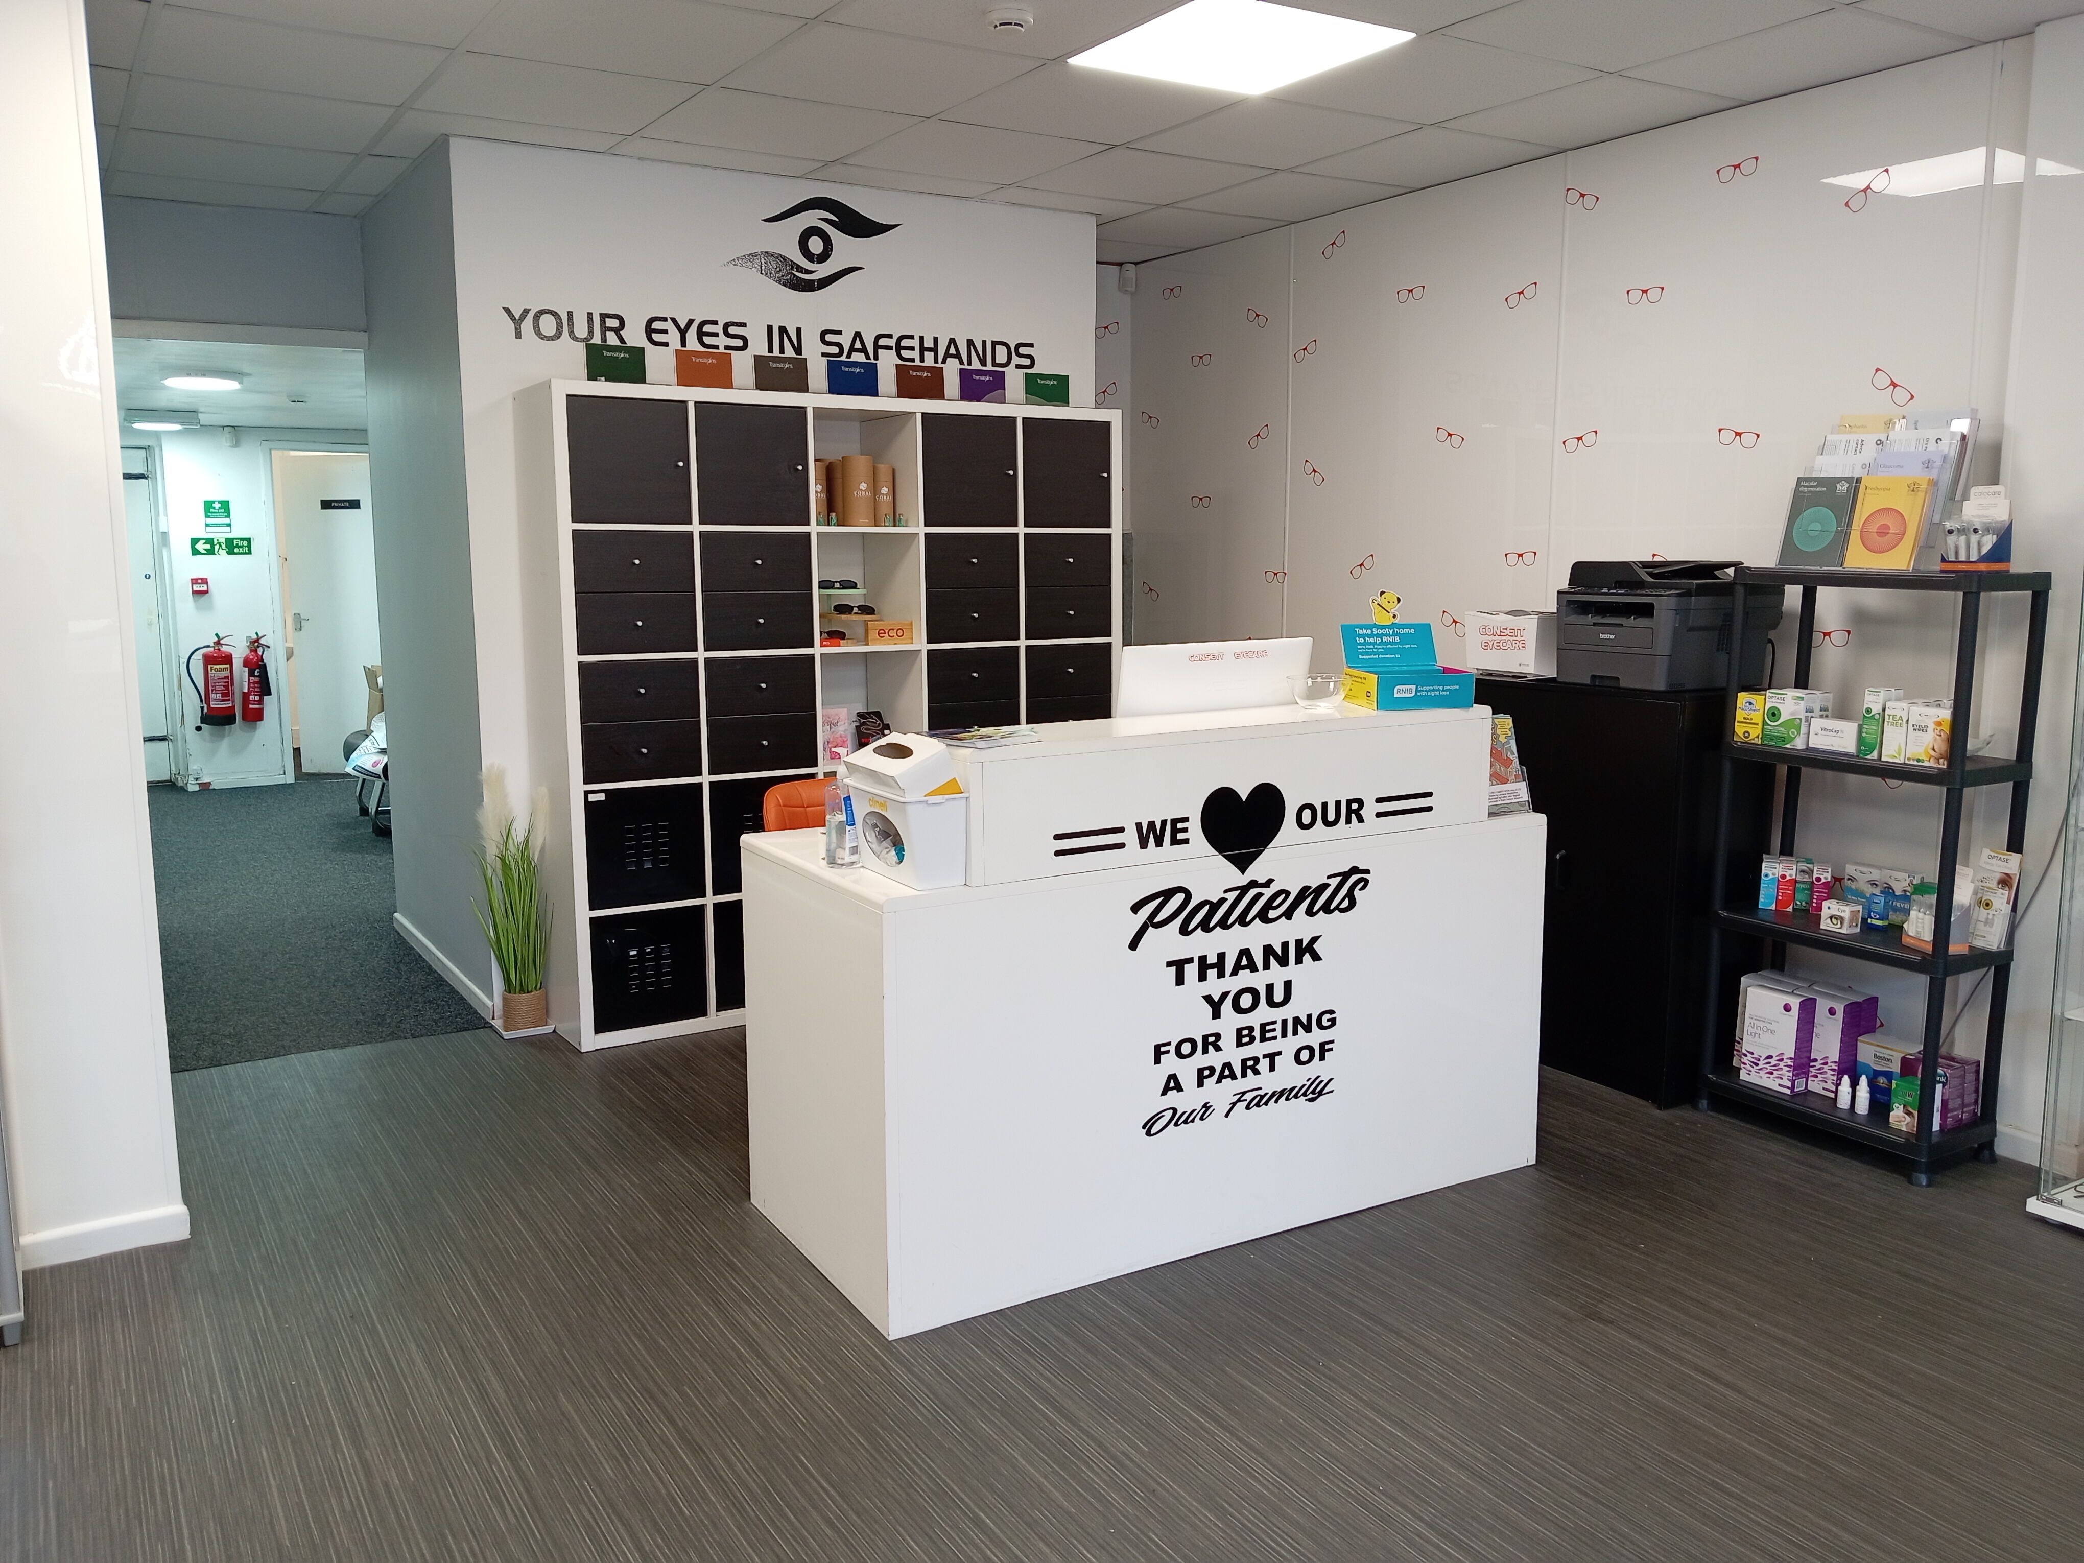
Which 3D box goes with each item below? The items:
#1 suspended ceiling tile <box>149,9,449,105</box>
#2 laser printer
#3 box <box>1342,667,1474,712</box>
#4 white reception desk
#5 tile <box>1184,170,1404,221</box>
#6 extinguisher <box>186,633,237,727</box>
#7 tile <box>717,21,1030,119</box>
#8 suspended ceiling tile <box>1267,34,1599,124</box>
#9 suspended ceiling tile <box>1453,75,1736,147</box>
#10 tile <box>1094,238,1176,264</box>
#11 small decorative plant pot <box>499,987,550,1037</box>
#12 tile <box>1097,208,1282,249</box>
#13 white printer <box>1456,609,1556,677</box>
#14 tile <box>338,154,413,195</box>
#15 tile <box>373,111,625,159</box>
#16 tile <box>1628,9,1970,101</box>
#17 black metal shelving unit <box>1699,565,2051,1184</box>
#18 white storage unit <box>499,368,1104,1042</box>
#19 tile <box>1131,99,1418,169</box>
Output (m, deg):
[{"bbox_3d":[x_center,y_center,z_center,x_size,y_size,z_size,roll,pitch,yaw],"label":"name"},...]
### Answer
[{"bbox_3d":[-1.720,-1.668,3.740,0.592,0.020,0.592,-5,10,-32],"label":"suspended ceiling tile"},{"bbox_3d":[1.656,-0.416,4.283,0.400,0.315,0.405,-5,10,-31],"label":"laser printer"},{"bbox_3d":[0.797,-0.204,3.533,0.214,0.073,0.208,-2,9,-8],"label":"box"},{"bbox_3d":[0.246,0.373,3.513,1.610,1.040,0.705,-5,10,-30],"label":"white reception desk"},{"bbox_3d":[0.807,-1.911,5.296,0.552,0.018,0.594,-6,10,-31],"label":"tile"},{"bbox_3d":[-4.750,-0.579,9.300,0.254,0.534,0.190,-5,10,-32],"label":"extinguisher"},{"bbox_3d":[-0.386,-1.689,3.864,0.594,0.018,0.594,-6,10,-31],"label":"tile"},{"bbox_3d":[0.950,-1.714,3.986,0.594,0.018,0.594,-6,10,-31],"label":"suspended ceiling tile"},{"bbox_3d":[1.427,-1.762,4.281,0.523,0.020,0.595,-5,10,-31],"label":"suspended ceiling tile"},{"bbox_3d":[0.227,-2.052,6.246,0.582,0.018,0.438,-6,10,-31],"label":"tile"},{"bbox_3d":[-1.492,0.660,4.701,0.125,0.122,0.125,0,9,0],"label":"small decorative plant pot"},{"bbox_3d":[0.500,-1.986,5.806,0.576,0.018,0.594,-6,10,-31],"label":"tile"},{"bbox_3d":[1.416,-0.391,4.608,0.340,0.178,0.240,-5,10,-32],"label":"white printer"},{"bbox_3d":[-2.041,-1.846,4.942,0.135,0.020,0.592,-5,10,-32],"label":"tile"},{"bbox_3d":[-1.529,-1.791,4.558,0.592,0.020,0.592,-5,10,-32],"label":"tile"},{"bbox_3d":[1.741,-1.687,3.776,0.517,0.020,0.595,-5,10,-31],"label":"tile"},{"bbox_3d":[1.901,0.184,3.768,0.295,1.330,0.575,-5,10,-31],"label":"black metal shelving unit"},{"bbox_3d":[-0.615,-0.244,5.045,1.820,1.820,0.391,-5,10,-32],"label":"white storage unit"},{"bbox_3d":[0.631,-1.790,4.491,0.595,0.020,0.595,-5,10,-31],"label":"tile"}]

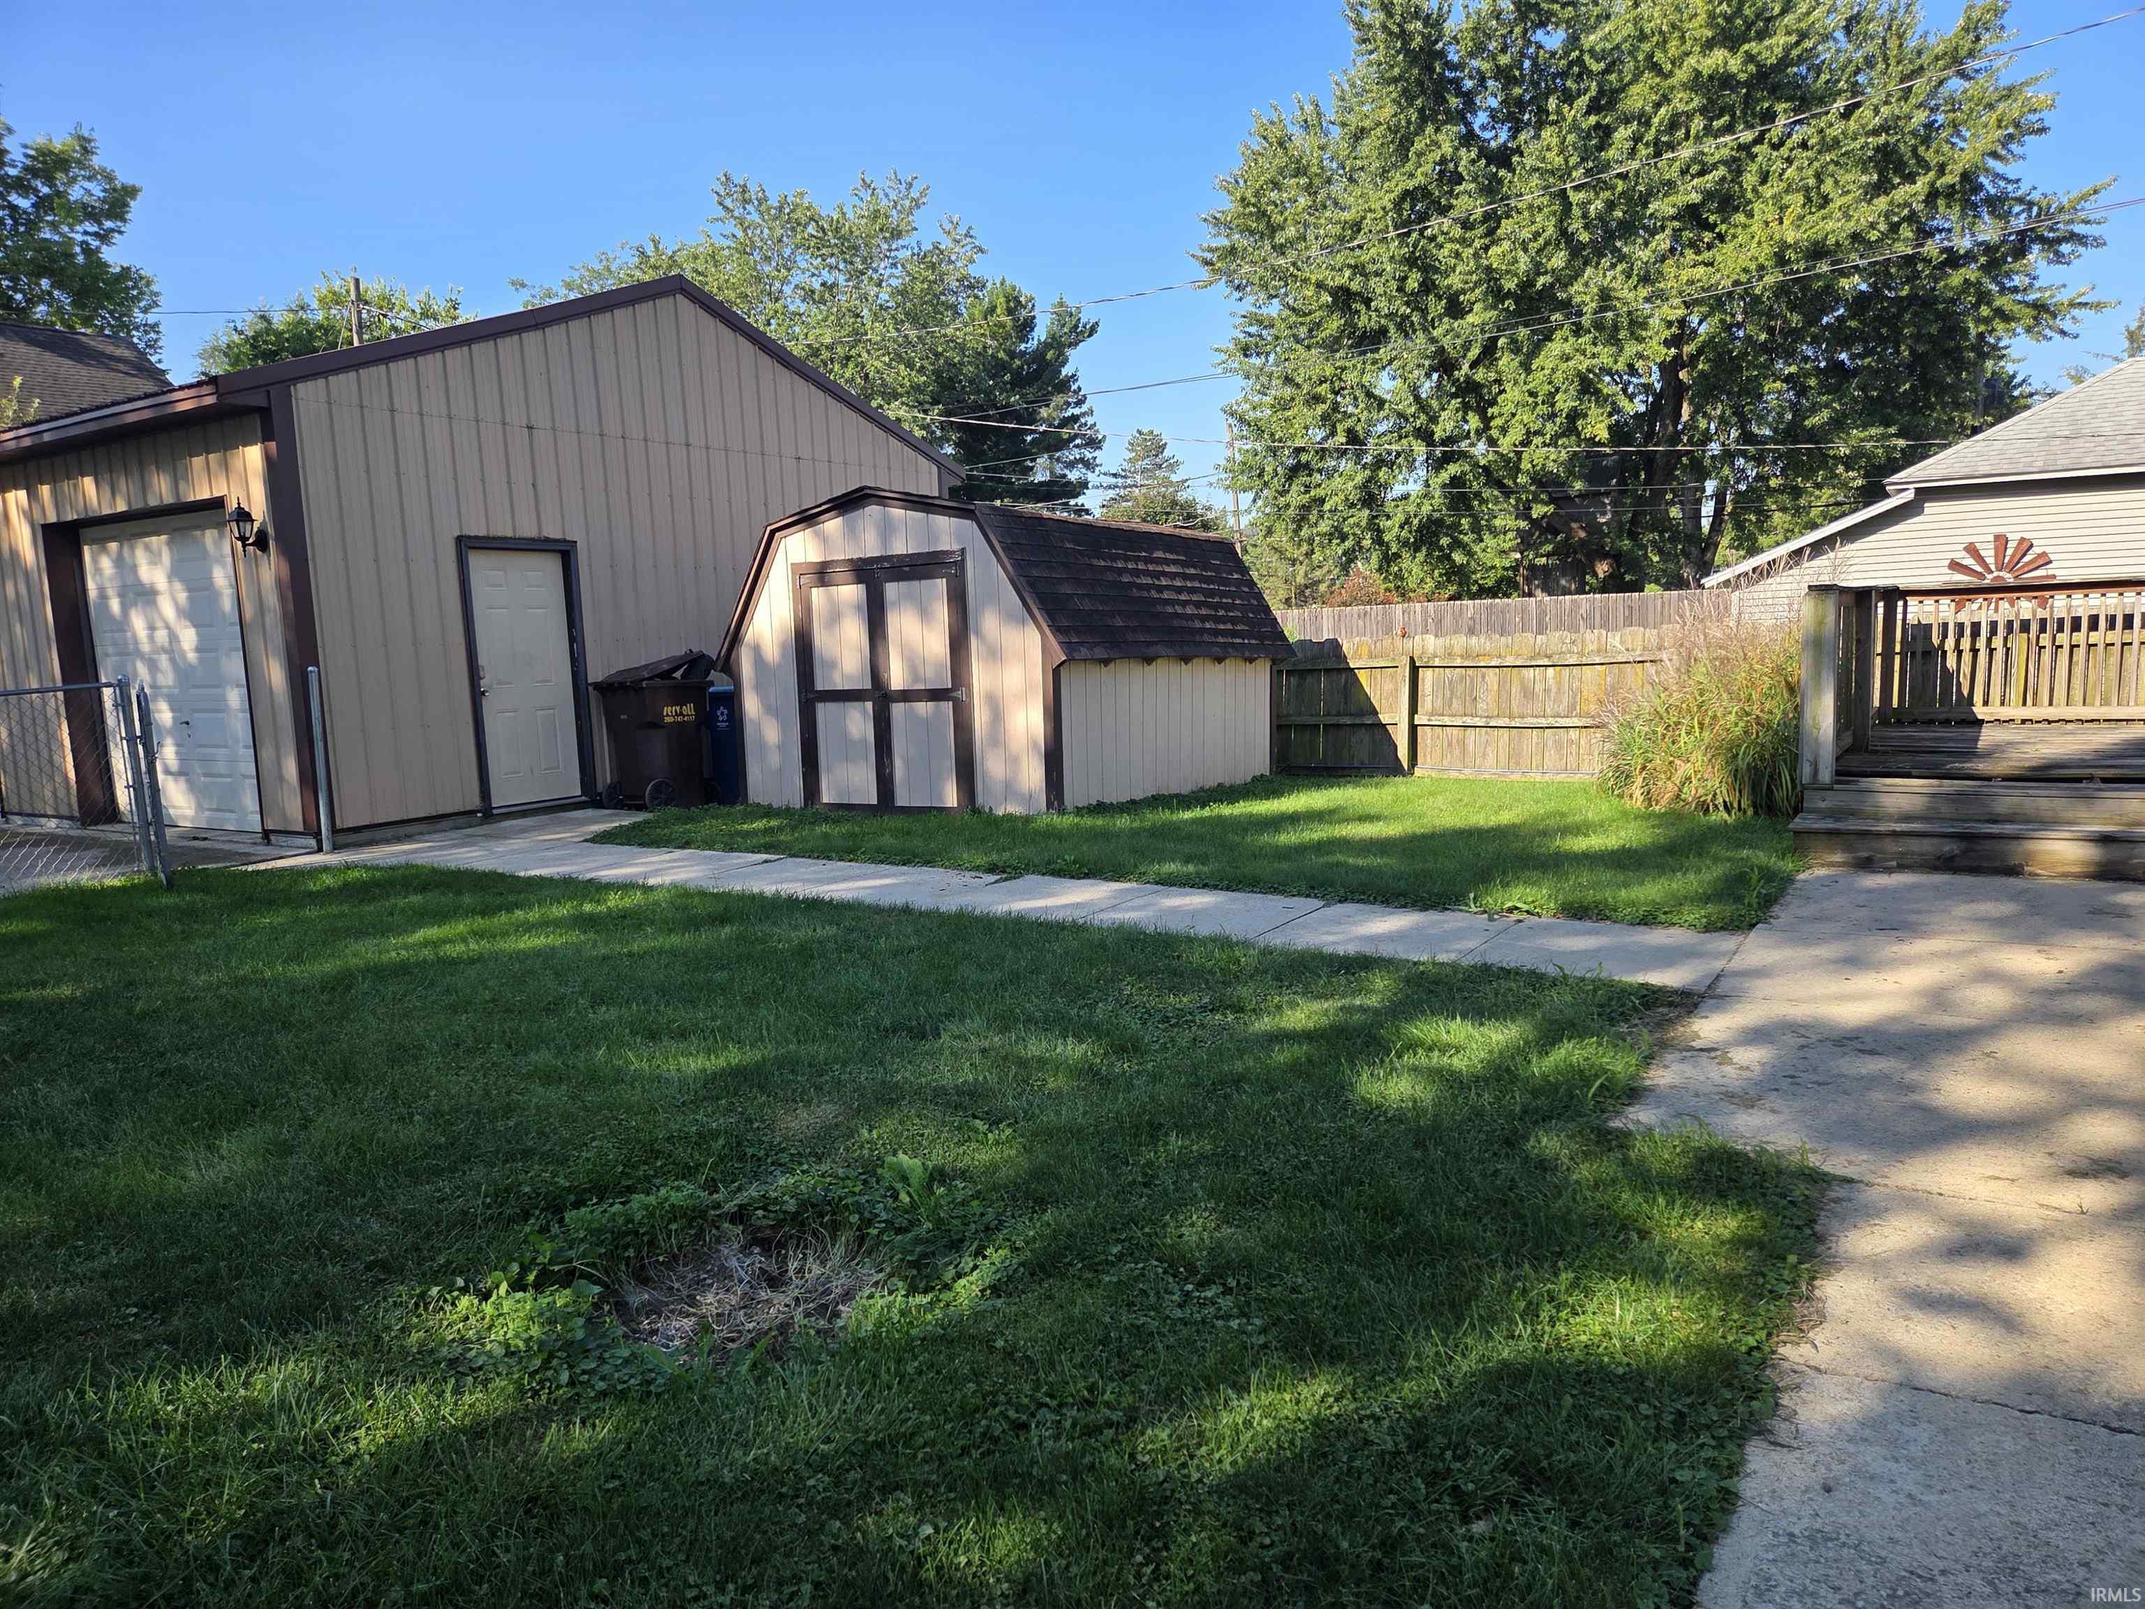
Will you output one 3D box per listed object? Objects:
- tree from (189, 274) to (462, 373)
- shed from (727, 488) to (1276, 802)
[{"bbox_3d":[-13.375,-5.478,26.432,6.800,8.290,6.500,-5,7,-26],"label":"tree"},{"bbox_3d":[-0.450,-1.360,12.380,3.380,2.470,3.850,2,7,32],"label":"shed"}]

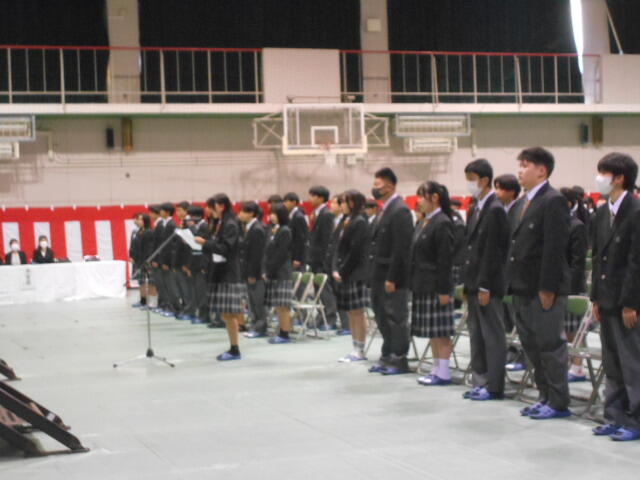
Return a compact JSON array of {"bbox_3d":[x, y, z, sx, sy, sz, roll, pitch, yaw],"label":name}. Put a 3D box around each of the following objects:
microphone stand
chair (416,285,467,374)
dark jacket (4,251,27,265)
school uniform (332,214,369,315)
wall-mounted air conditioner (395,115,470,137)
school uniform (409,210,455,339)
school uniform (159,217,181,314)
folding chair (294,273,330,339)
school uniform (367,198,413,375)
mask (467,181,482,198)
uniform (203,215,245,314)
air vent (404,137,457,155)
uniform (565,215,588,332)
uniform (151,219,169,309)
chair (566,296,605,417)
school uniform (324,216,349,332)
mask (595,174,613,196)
[{"bbox_3d":[-1.675,0.552,11.750,0.600,1.280,0.540,-2,1,-19],"label":"microphone stand"},{"bbox_3d":[1.085,0.742,10.265,0.480,0.770,0.460,-2,1,-19],"label":"chair"},{"bbox_3d":[-5.807,0.450,23.303,0.420,0.500,0.280,-2,1,-17],"label":"dark jacket"},{"bbox_3d":[0.290,0.220,11.400,0.300,0.920,0.430,-2,1,-17],"label":"school uniform"},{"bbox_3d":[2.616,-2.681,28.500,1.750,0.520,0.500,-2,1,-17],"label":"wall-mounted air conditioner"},{"bbox_3d":[0.892,0.274,9.720,0.290,1.000,0.440,-2,1,-19],"label":"school uniform"},{"bbox_3d":[-2.262,0.356,18.400,0.280,1.430,0.440,-2,1,-19],"label":"school uniform"},{"bbox_3d":[-0.144,0.739,13.761,0.450,0.730,0.450,-2,1,-17],"label":"folding chair"},{"bbox_3d":[0.614,0.359,10.480,0.300,1.450,0.470,-2,1,-19],"label":"school uniform"},{"bbox_3d":[1.110,-0.373,8.740,0.085,0.120,0.125,-2,1,-19],"label":"mask"},{"bbox_3d":[-0.941,0.242,11.900,0.360,0.980,0.430,-2,1,-19],"label":"uniform"},{"bbox_3d":[2.570,-2.199,28.300,1.170,0.380,0.360,-2,0,-18],"label":"air vent"},{"bbox_3d":[1.971,0.255,9.680,0.280,0.950,0.420,-2,1,-19],"label":"uniform"},{"bbox_3d":[-2.508,0.364,19.250,0.280,1.400,0.440,-2,1,-19],"label":"uniform"},{"bbox_3d":[1.781,0.739,8.200,0.480,0.780,0.460,-2,1,-19],"label":"chair"},{"bbox_3d":[0.229,0.369,14.300,0.290,1.330,0.440,-2,1,-17],"label":"school uniform"},{"bbox_3d":[1.629,-0.313,7.000,0.090,0.122,0.135,-2,1,-17],"label":"mask"}]

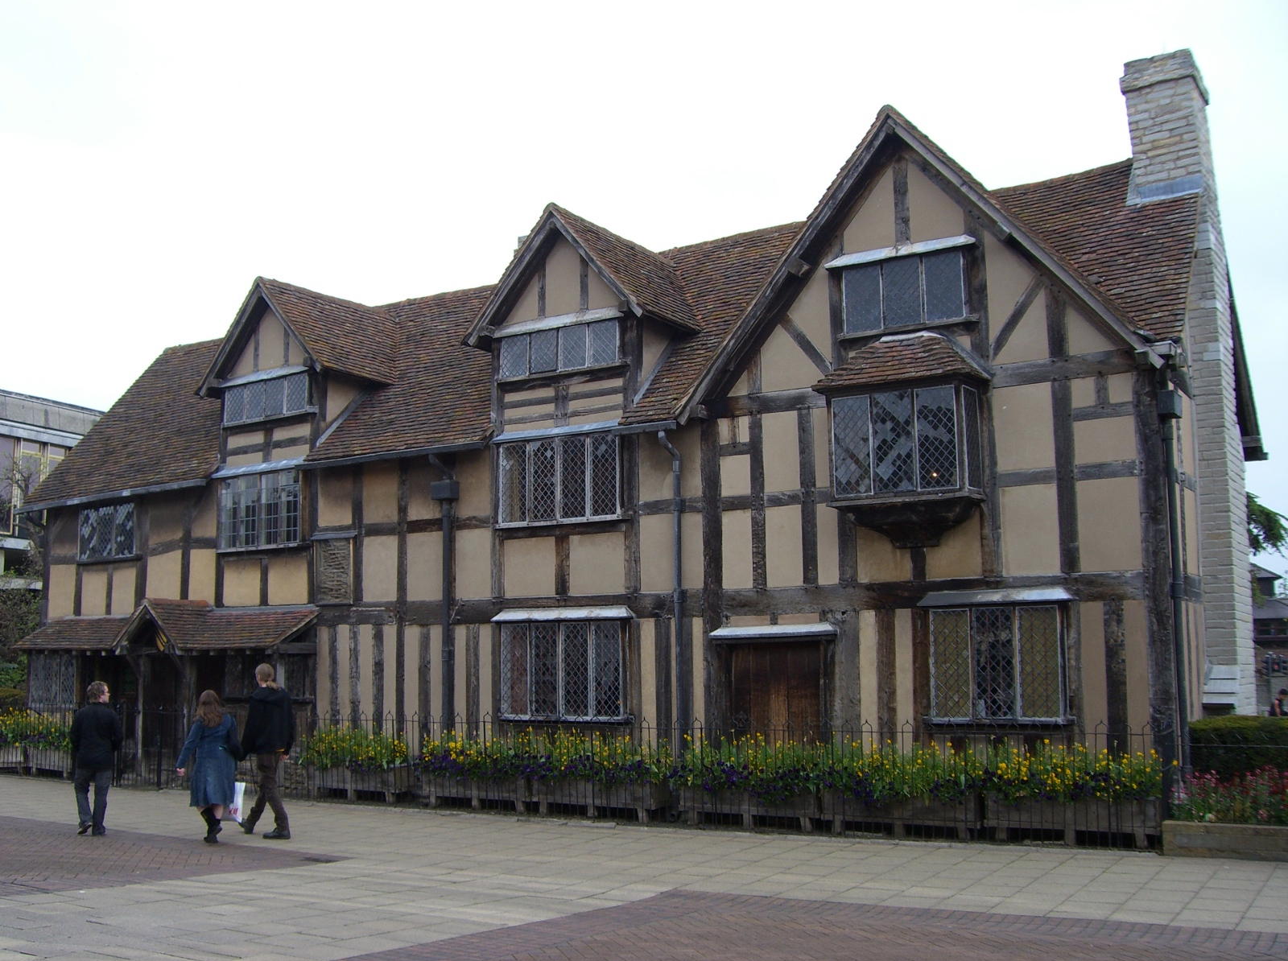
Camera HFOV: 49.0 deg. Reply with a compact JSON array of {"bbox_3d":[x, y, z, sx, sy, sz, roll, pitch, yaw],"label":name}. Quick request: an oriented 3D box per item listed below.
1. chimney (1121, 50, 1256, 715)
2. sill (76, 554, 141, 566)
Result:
[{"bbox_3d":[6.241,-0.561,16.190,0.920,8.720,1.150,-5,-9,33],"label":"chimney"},{"bbox_3d":[-9.080,1.335,24.019,1.794,0.103,0.140,-6,-9,34],"label":"sill"}]

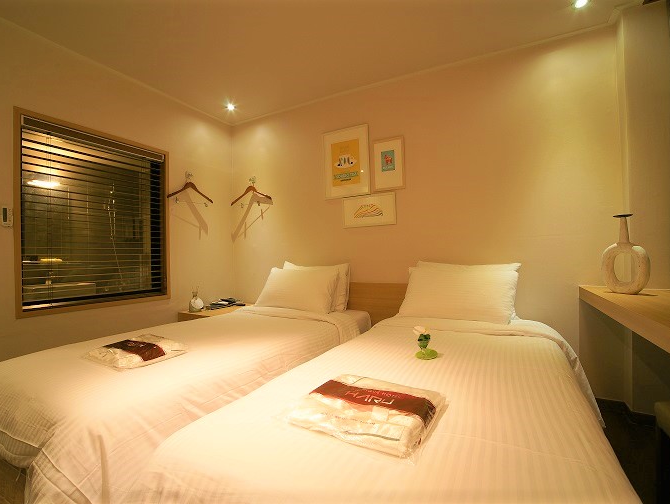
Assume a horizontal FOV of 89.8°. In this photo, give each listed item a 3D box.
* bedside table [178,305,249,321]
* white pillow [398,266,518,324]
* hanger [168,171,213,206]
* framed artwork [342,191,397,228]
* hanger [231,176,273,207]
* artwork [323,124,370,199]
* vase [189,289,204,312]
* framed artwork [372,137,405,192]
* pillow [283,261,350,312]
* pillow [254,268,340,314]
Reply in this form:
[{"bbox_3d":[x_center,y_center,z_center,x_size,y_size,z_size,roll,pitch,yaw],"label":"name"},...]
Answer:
[{"bbox_3d":[-0.923,0.741,2.976,0.507,0.465,0.662,-1,0,29],"label":"bedside table"},{"bbox_3d":[0.744,0.254,2.086,0.643,0.380,0.146,-1,-25,29],"label":"white pillow"},{"bbox_3d":[-1.183,-0.532,2.756,0.070,0.258,0.440,-2,-1,27],"label":"hanger"},{"bbox_3d":[0.274,-0.313,2.651,0.441,0.240,0.025,-2,-1,27],"label":"framed artwork"},{"bbox_3d":[-0.772,-0.566,3.100,0.440,0.253,0.050,-2,-1,27],"label":"hanger"},{"bbox_3d":[0.095,-0.728,2.767,0.420,0.568,0.029,-1,0,29],"label":"artwork"},{"bbox_3d":[-1.151,0.400,2.778,0.090,0.179,0.085,-2,-1,27],"label":"vase"},{"bbox_3d":[0.415,-0.661,2.579,0.257,0.405,0.030,-2,-1,27],"label":"framed artwork"},{"bbox_3d":[-0.181,0.270,2.795,0.645,0.395,0.130,-2,-14,27],"label":"pillow"},{"bbox_3d":[-0.310,0.290,2.692,0.650,0.395,0.140,-2,-33,27],"label":"pillow"}]

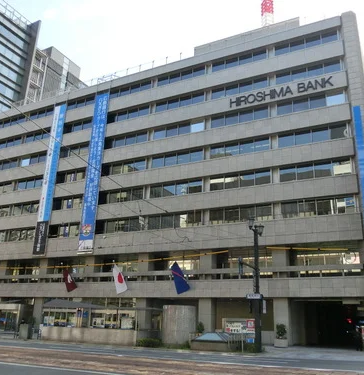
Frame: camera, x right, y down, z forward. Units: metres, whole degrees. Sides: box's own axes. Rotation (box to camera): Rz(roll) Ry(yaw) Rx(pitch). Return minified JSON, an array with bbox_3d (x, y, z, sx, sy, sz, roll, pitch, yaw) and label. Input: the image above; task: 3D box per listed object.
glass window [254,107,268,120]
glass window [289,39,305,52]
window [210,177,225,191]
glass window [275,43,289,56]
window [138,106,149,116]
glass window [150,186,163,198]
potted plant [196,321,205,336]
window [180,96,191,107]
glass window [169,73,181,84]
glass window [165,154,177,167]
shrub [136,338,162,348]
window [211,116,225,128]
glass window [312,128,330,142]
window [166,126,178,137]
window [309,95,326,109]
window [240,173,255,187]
[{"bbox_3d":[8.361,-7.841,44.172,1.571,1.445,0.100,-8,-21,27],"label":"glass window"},{"bbox_3d":[11.945,-14.569,43.410,1.538,1.459,0.150,-7,-21,27],"label":"glass window"},{"bbox_3d":[3.589,-0.383,42.857,1.530,1.549,0.150,-7,-21,27],"label":"window"},{"bbox_3d":[9.943,-13.456,41.344,1.454,1.425,0.150,-8,-21,27],"label":"glass window"},{"bbox_3d":[-4.621,-9.127,50.665,1.508,1.443,0.150,-7,-21,27],"label":"window"},{"bbox_3d":[-2.802,0.497,46.052,1.509,1.572,0.150,-8,-21,27],"label":"glass window"},{"bbox_3d":[1.564,12.458,36.219,0.950,1.662,0.950,2,-19,1],"label":"potted plant"},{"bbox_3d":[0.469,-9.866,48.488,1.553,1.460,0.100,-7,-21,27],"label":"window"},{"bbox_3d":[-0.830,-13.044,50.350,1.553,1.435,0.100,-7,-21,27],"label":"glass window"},{"bbox_3d":[-1.304,-3.002,46.592,1.480,1.270,0.100,-8,-21,27],"label":"glass window"},{"bbox_3d":[-2.123,10.191,27.629,1.750,0.650,1.100,-8,-21,27],"label":"shrub"},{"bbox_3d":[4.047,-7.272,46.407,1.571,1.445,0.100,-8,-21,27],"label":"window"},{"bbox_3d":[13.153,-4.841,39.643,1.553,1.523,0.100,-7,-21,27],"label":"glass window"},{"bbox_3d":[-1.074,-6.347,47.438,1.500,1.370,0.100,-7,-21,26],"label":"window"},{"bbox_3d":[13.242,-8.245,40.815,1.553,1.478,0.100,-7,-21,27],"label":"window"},{"bbox_3d":[6.445,-0.772,41.431,1.480,1.320,0.100,-8,-21,27],"label":"window"}]

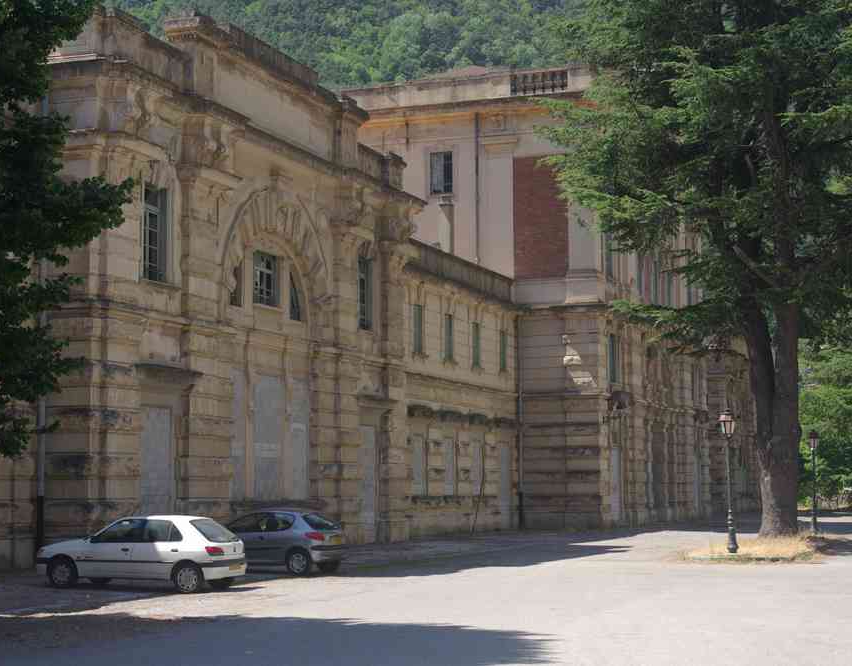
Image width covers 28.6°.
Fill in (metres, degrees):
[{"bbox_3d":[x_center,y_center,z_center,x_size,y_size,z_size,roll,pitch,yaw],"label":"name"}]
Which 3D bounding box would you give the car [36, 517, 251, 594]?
[{"bbox_3d":[-5.418,4.174,31.664,4.000,1.380,1.690,-1,-6,18],"label":"car"}]

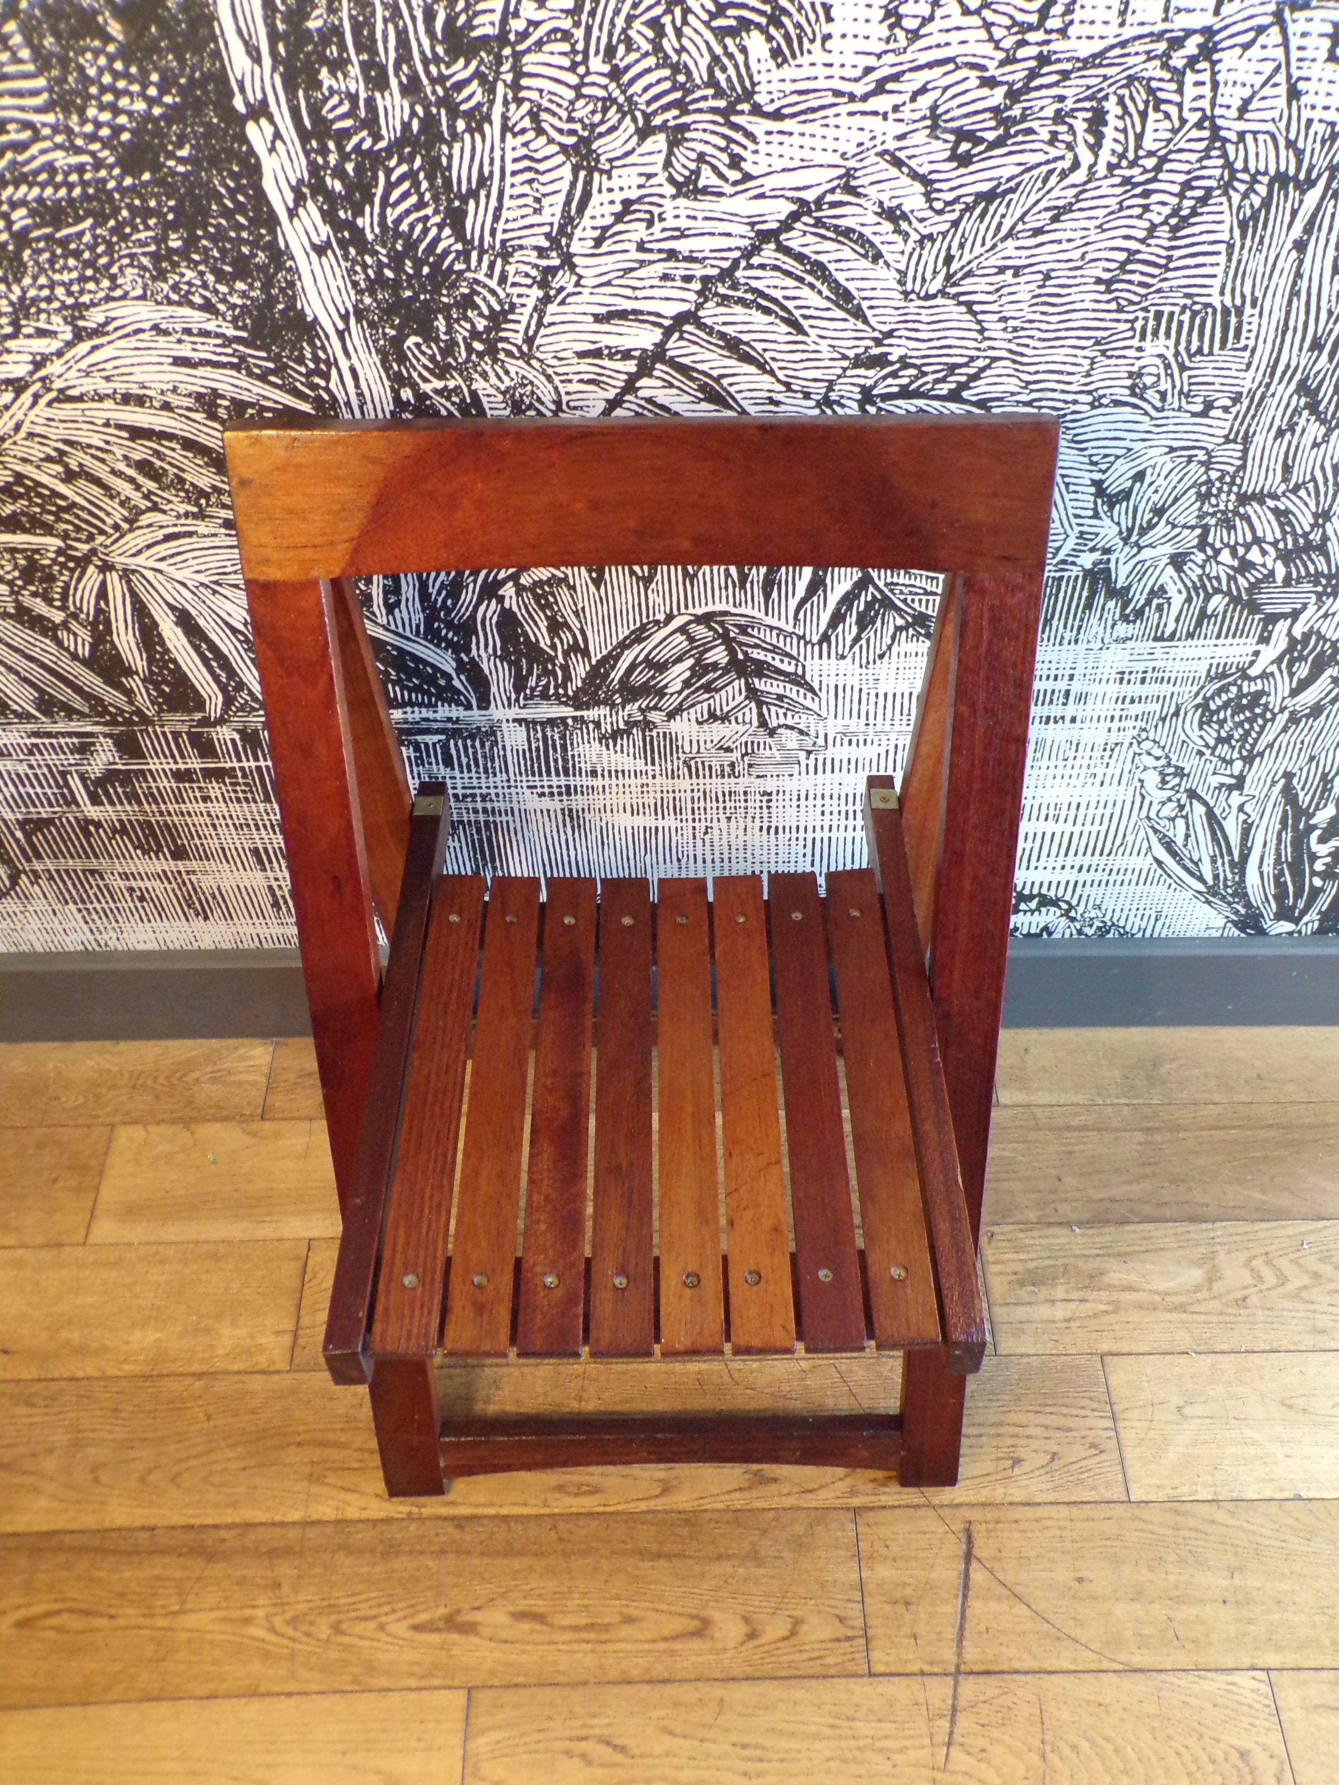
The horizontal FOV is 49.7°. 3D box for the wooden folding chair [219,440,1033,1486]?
[{"bbox_3d":[-0.006,0.105,0.977,0.457,0.739,0.460,-2,53,-2],"label":"wooden folding chair"}]

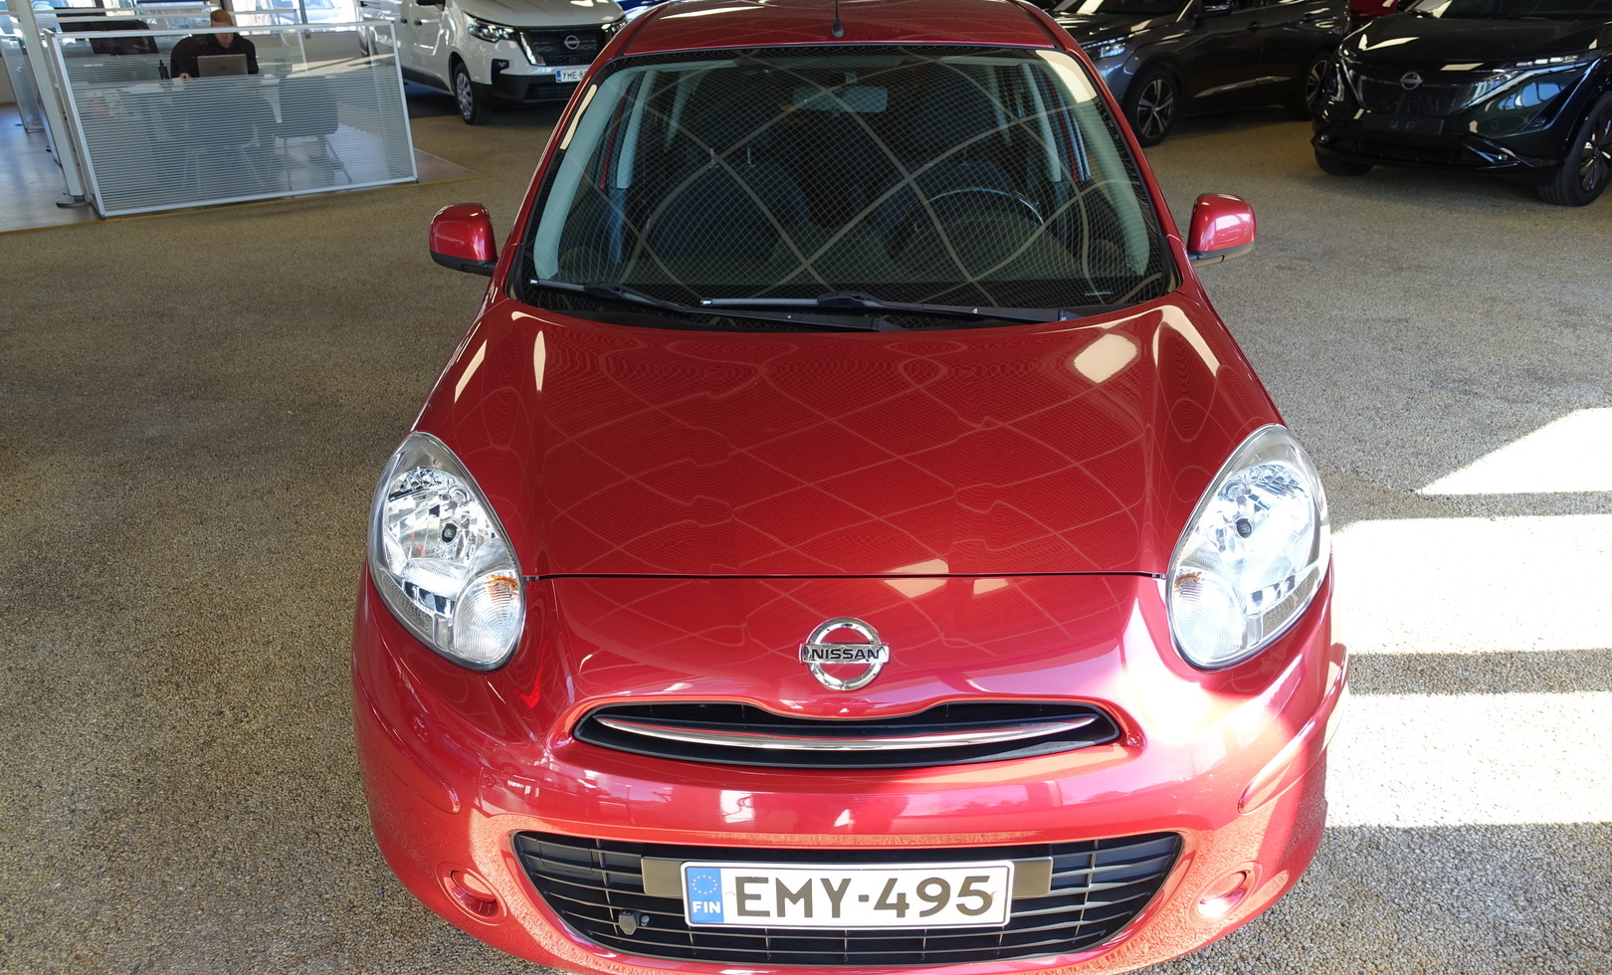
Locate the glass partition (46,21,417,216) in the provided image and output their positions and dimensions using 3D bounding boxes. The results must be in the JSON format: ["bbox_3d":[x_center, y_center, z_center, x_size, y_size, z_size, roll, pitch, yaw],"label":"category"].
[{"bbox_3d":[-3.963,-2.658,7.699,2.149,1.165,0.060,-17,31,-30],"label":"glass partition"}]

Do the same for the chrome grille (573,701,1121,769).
[{"bbox_3d":[0.053,0.316,1.407,0.735,0.090,0.090,0,26,1],"label":"chrome grille"}]

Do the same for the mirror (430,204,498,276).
[{"bbox_3d":[-0.794,-0.587,2.551,0.175,0.148,0.120,0,26,1],"label":"mirror"}]

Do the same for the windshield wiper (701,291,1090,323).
[{"bbox_3d":[0.172,-0.334,2.035,0.754,0.050,0.080,3,27,4],"label":"windshield wiper"}]

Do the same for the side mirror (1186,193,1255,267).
[{"bbox_3d":[0.947,-0.591,2.460,0.180,0.155,0.130,0,26,0],"label":"side mirror"}]

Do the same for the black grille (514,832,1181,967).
[{"bbox_3d":[0.057,0.565,1.506,0.935,0.235,0.100,0,26,1],"label":"black grille"}]

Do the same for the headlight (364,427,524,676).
[{"bbox_3d":[-0.549,0.086,1.632,0.305,0.235,0.350,0,26,1],"label":"headlight"}]

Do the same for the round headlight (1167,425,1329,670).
[{"bbox_3d":[0.664,0.082,1.694,0.280,0.255,0.360,0,26,0],"label":"round headlight"}]

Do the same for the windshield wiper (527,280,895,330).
[{"bbox_3d":[-0.198,-0.361,2.086,0.788,0.060,0.080,8,27,18],"label":"windshield wiper"}]

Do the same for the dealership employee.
[{"bbox_3d":[-4.544,-3.081,8.500,0.600,1.220,0.750,-17,31,-30],"label":"dealership employee"}]

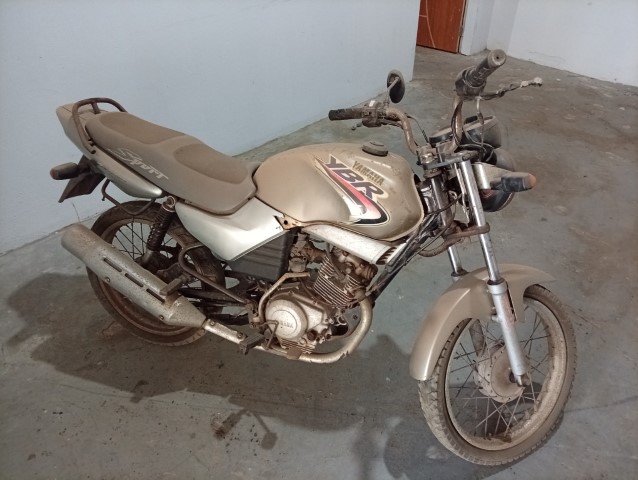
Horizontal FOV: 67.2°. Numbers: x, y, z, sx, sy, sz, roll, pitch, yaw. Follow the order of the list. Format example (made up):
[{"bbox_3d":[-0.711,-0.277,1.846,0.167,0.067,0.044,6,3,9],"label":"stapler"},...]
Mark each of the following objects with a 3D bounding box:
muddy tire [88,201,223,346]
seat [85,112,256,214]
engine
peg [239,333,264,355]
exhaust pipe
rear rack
[{"bbox_3d":[-0.638,0.142,1.839,0.604,0.604,0.090,12,23,18],"label":"muddy tire"},{"bbox_3d":[-0.487,-0.271,1.624,0.700,0.175,0.260,20,25,14],"label":"seat"},{"bbox_3d":[0.016,0.217,1.589,0.370,0.420,0.300,12,23,18],"label":"engine"},{"bbox_3d":[-0.202,0.317,1.480,0.042,0.042,0.095,12,23,18],"label":"peg"},{"bbox_3d":[-0.609,0.123,1.590,0.580,0.120,0.115,30,27,8],"label":"exhaust pipe"},{"bbox_3d":[-0.738,-0.411,1.674,0.145,0.165,0.250,12,23,18],"label":"rear rack"}]

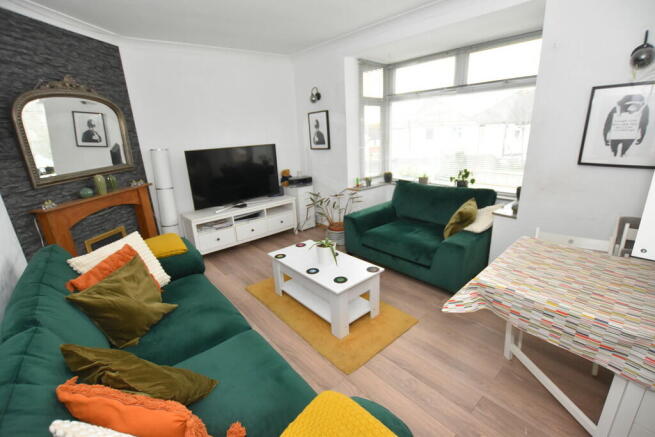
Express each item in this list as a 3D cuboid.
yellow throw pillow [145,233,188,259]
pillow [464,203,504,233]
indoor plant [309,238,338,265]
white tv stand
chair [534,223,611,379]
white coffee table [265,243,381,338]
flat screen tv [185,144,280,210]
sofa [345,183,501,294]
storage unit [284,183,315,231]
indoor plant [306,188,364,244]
[{"bbox_3d":[-1.496,0.258,2.512,0.380,0.140,0.420,-16,21,-38],"label":"yellow throw pillow"},{"bbox_3d":[1.544,-0.013,2.766,0.388,0.143,0.388,-49,35,-19],"label":"pillow"},{"bbox_3d":[-0.022,0.268,2.284,0.224,0.189,0.194,-3,15,-1],"label":"indoor plant"},{"bbox_3d":[-1.206,0.091,4.019,1.480,0.570,0.470,-16,21,-38],"label":"white tv stand"},{"bbox_3d":[1.584,0.507,1.835,0.420,0.780,0.490,9,20,33],"label":"chair"},{"bbox_3d":[-0.039,0.559,2.342,0.488,0.403,0.941,-15,19,-38],"label":"white coffee table"},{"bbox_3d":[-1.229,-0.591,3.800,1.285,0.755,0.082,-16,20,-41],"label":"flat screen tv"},{"bbox_3d":[1.064,0.077,3.135,0.969,0.826,1.514,-13,18,-35],"label":"sofa"},{"bbox_3d":[-0.450,-0.196,4.671,0.311,0.719,0.347,-16,20,-41],"label":"storage unit"},{"bbox_3d":[0.126,-0.031,3.827,0.690,0.790,0.690,-3,17,1],"label":"indoor plant"}]

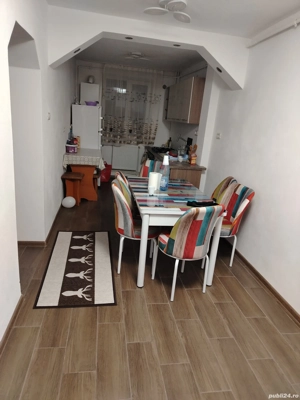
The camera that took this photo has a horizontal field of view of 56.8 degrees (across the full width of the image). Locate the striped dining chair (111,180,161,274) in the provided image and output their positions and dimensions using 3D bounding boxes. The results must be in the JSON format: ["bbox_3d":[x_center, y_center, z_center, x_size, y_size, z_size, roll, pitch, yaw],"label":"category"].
[{"bbox_3d":[-0.137,0.271,2.787,0.500,0.880,0.430,4,18,-6],"label":"striped dining chair"}]

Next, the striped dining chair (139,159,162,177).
[{"bbox_3d":[0.065,-0.086,3.975,0.430,0.880,0.500,2,18,-10],"label":"striped dining chair"}]

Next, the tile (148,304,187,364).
[{"bbox_3d":[0.119,0.988,2.083,0.200,0.010,0.600,2,18,-10],"label":"tile"}]

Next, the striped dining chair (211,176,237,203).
[{"bbox_3d":[0.700,0.132,3.485,0.500,0.880,0.430,1,18,-15],"label":"striped dining chair"}]

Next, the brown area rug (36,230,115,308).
[{"bbox_3d":[-0.720,0.635,2.906,0.650,0.010,1.445,2,18,-11],"label":"brown area rug"}]

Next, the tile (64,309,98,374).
[{"bbox_3d":[-0.475,0.964,1.974,0.200,0.010,0.600,2,18,-10],"label":"tile"}]

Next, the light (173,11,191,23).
[{"bbox_3d":[0.299,-1.693,2.570,0.190,0.060,0.190,2,18,-10],"label":"light"}]

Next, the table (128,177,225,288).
[{"bbox_3d":[0.199,0.291,3.008,0.765,0.770,1.120,2,18,-10],"label":"table"}]

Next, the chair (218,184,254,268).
[{"bbox_3d":[0.761,0.267,3.075,0.500,0.880,0.430,0,18,-16],"label":"chair"}]

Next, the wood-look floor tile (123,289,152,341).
[{"bbox_3d":[-0.110,0.918,2.233,0.200,0.010,0.600,2,18,-10],"label":"wood-look floor tile"}]

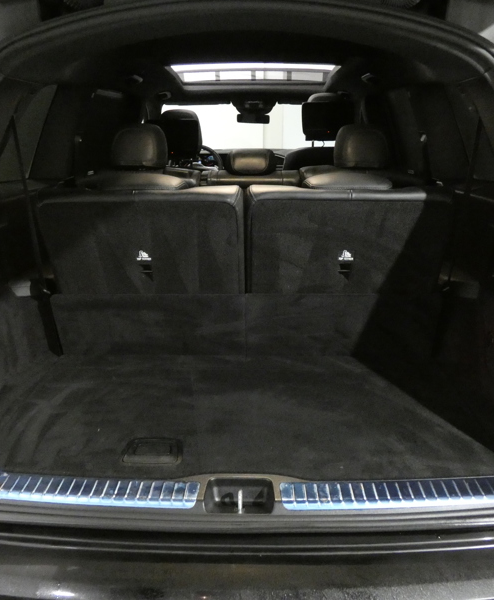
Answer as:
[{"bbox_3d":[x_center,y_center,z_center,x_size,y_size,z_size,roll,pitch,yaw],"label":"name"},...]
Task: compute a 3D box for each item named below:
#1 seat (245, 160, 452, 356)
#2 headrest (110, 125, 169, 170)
[{"bbox_3d":[0.250,-0.093,1.539,0.510,0.480,0.240,0,20,1],"label":"seat"},{"bbox_3d":[-0.417,-0.595,2.150,0.215,0.175,0.110,0,20,1],"label":"headrest"}]

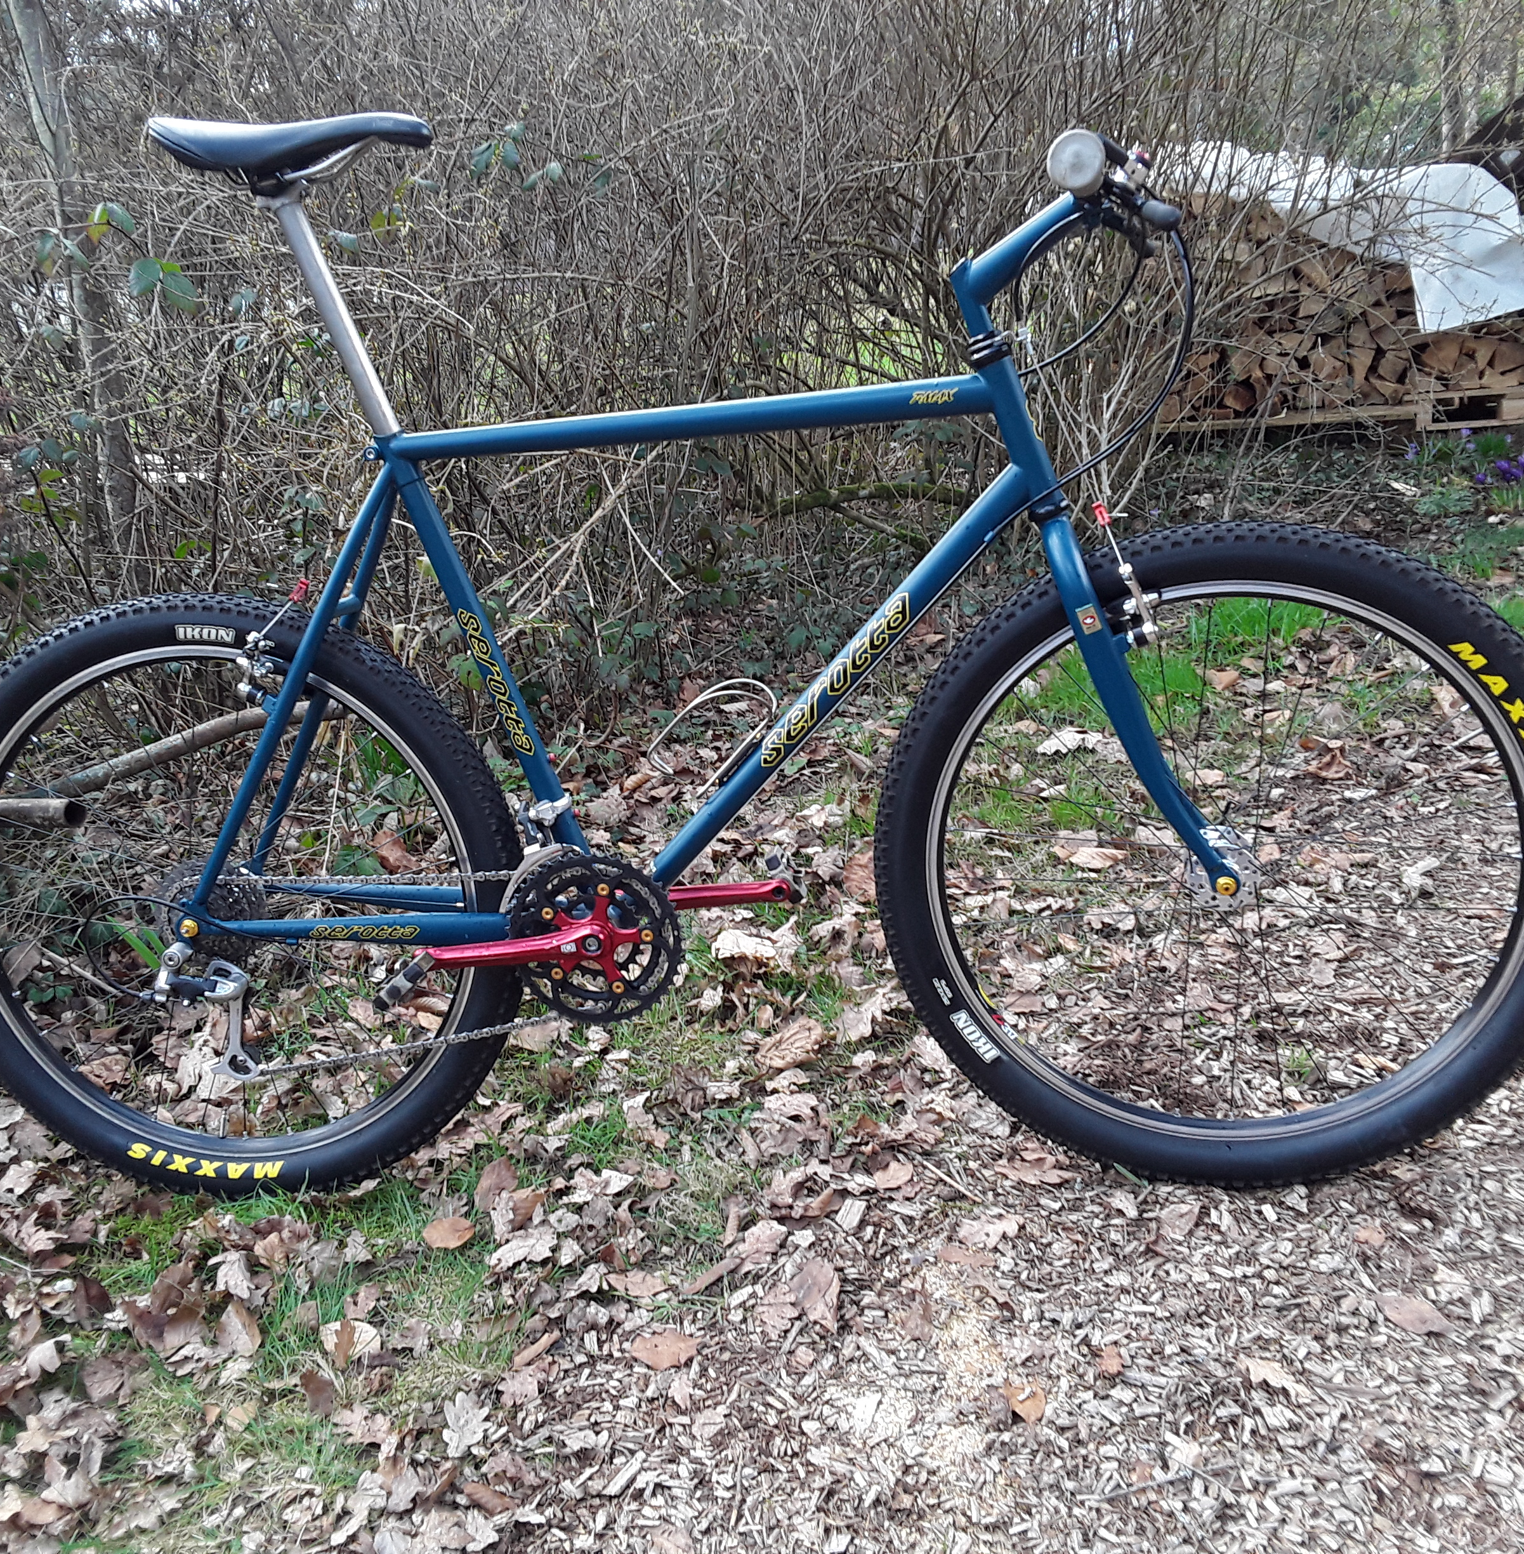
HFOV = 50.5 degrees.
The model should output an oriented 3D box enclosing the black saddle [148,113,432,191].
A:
[{"bbox_3d":[-0.436,-0.588,1.517,0.270,0.070,0.140,1,14,8],"label":"black saddle"}]

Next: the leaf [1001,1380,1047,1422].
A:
[{"bbox_3d":[0.211,0.501,1.295,0.036,0.018,0.036,-3,13,8],"label":"leaf"}]

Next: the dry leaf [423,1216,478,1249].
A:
[{"bbox_3d":[-0.319,0.465,1.653,0.054,0.015,0.045,-7,13,-13],"label":"dry leaf"}]

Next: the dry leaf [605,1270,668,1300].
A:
[{"bbox_3d":[-0.122,0.490,1.563,0.061,0.014,0.022,-3,20,9],"label":"dry leaf"}]

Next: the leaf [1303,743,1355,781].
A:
[{"bbox_3d":[0.924,-0.021,2.630,0.077,0.035,0.056,2,21,21],"label":"leaf"}]

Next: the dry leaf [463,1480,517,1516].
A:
[{"bbox_3d":[-0.222,0.588,1.317,0.048,0.018,0.020,8,24,33],"label":"dry leaf"}]

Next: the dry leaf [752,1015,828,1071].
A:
[{"bbox_3d":[0.036,0.322,1.967,0.089,0.022,0.060,-22,25,-37],"label":"dry leaf"}]

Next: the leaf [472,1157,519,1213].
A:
[{"bbox_3d":[-0.288,0.439,1.740,0.042,0.022,0.074,-3,20,10],"label":"leaf"}]

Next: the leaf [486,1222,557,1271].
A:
[{"bbox_3d":[-0.238,0.466,1.603,0.068,0.022,0.055,-1,13,14],"label":"leaf"}]

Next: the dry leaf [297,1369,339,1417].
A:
[{"bbox_3d":[-0.380,0.527,1.382,0.034,0.022,0.042,-9,13,-18],"label":"dry leaf"}]

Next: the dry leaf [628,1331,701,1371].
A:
[{"bbox_3d":[-0.089,0.523,1.470,0.058,0.010,0.037,1,21,18],"label":"dry leaf"}]

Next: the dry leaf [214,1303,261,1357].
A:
[{"bbox_3d":[-0.504,0.531,1.549,0.042,0.022,0.071,-14,21,-21],"label":"dry leaf"}]

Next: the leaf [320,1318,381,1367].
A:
[{"bbox_3d":[-0.388,0.531,1.526,0.050,0.012,0.044,-13,21,-19],"label":"leaf"}]

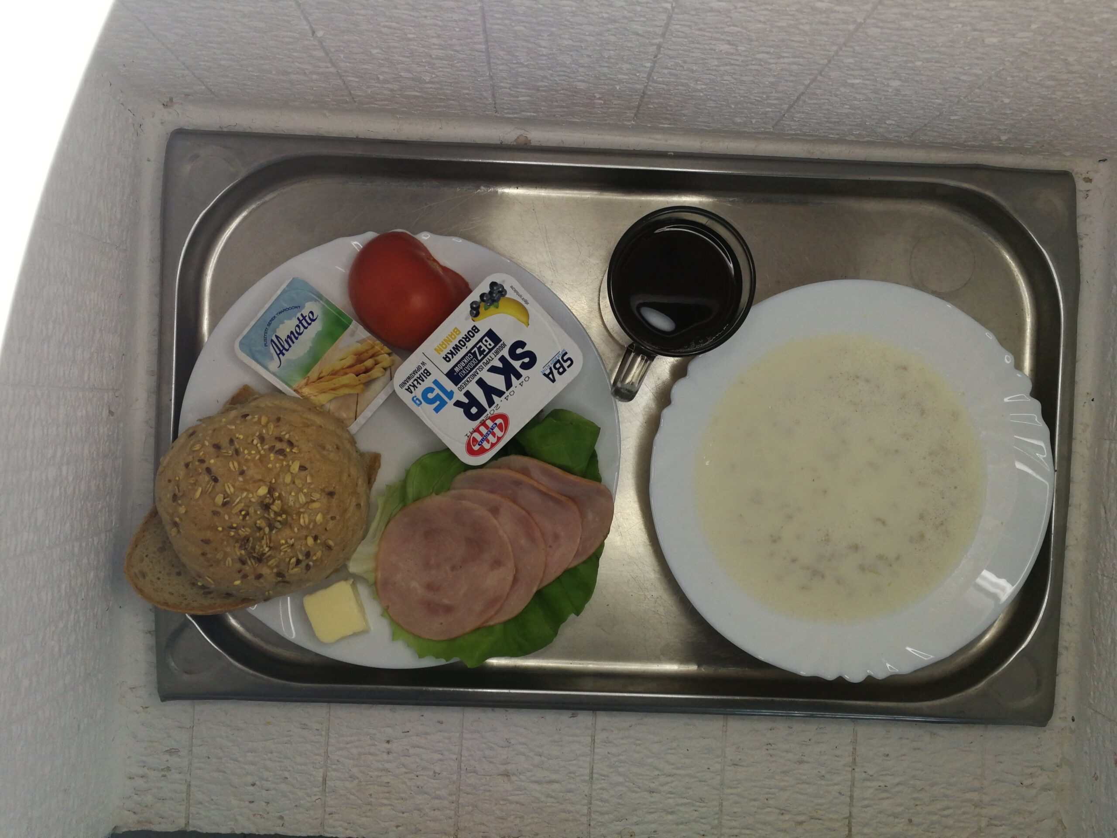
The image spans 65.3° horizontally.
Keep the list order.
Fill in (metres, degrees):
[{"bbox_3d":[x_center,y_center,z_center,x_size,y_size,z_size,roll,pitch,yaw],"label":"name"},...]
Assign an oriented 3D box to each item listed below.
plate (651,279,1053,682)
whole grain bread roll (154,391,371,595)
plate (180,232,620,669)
[{"bbox_3d":[0.168,0.034,0.514,0.231,0.035,0.231,0,91,-1],"label":"plate"},{"bbox_3d":[-0.156,0.040,0.461,0.114,0.053,0.109,0,91,-1],"label":"whole grain bread roll"},{"bbox_3d":[-0.091,0.018,0.509,0.250,0.024,0.250,0,91,-1],"label":"plate"}]

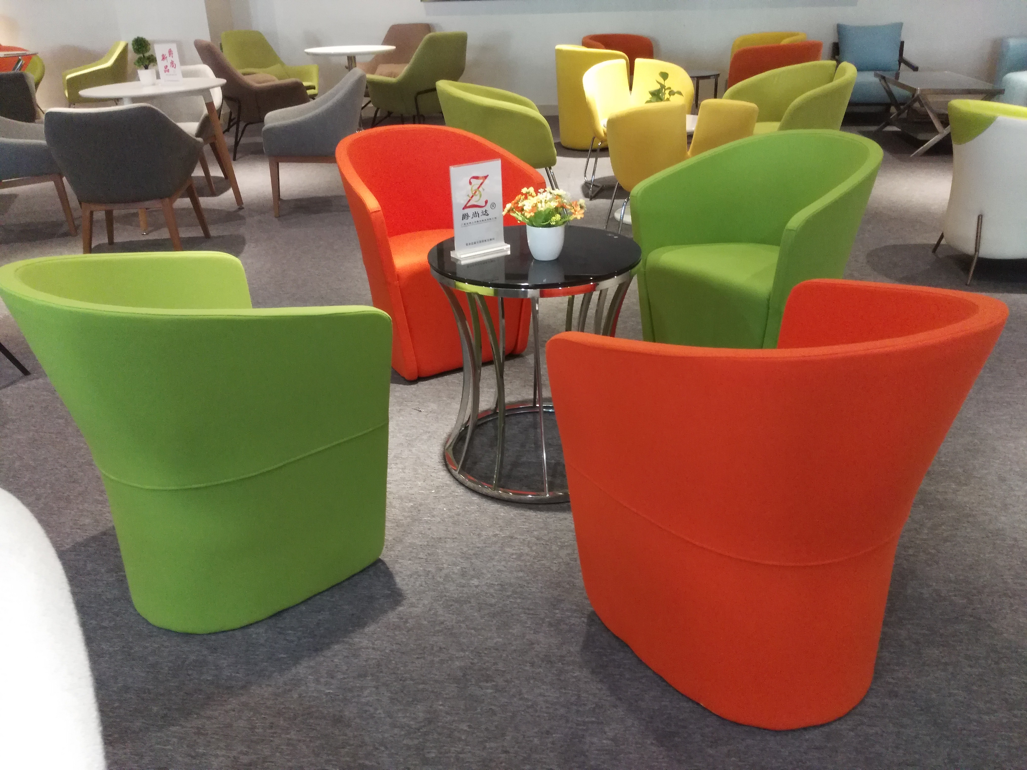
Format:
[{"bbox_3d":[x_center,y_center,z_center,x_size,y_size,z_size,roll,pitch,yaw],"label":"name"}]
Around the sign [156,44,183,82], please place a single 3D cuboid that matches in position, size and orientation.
[{"bbox_3d":[-1.942,-1.805,4.683,0.118,0.215,0.050,-10,27,-17],"label":"sign"}]

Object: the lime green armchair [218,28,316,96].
[{"bbox_3d":[-2.382,-2.940,8.046,0.740,0.880,0.760,-24,33,-39],"label":"lime green armchair"}]

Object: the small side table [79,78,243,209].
[{"bbox_3d":[-2.070,-1.384,4.953,0.805,0.745,0.805,-2,26,0],"label":"small side table"}]

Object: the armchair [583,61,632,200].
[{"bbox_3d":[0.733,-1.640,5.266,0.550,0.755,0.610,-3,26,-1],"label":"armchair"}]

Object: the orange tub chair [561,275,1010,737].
[{"bbox_3d":[0.486,0.168,1.520,0.630,0.760,0.600,-13,28,-23],"label":"orange tub chair"}]

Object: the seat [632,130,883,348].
[{"bbox_3d":[0.826,-0.404,2.710,0.600,0.760,0.630,-18,30,-31],"label":"seat"}]

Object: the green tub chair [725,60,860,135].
[{"bbox_3d":[1.690,-1.572,5.118,0.630,0.770,0.670,-13,28,-23],"label":"green tub chair"}]

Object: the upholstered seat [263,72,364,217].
[{"bbox_3d":[-1.181,-1.499,5.126,0.610,0.775,0.620,-4,25,-5],"label":"upholstered seat"}]

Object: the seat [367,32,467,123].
[{"bbox_3d":[-0.827,-2.470,6.959,0.710,0.860,0.670,21,34,38],"label":"seat"}]

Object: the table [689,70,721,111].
[{"bbox_3d":[1.401,-2.285,6.832,0.560,0.500,0.560,-2,26,0],"label":"table"}]

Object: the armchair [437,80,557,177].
[{"bbox_3d":[-0.045,-1.288,4.601,0.670,0.755,0.630,0,26,4],"label":"armchair"}]

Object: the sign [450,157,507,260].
[{"bbox_3d":[-0.085,-0.435,2.066,0.150,0.222,0.046,-16,29,-28],"label":"sign"}]

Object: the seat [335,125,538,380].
[{"bbox_3d":[-0.286,-0.480,2.885,0.624,0.752,0.574,-15,28,-26],"label":"seat"}]

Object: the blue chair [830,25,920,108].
[{"bbox_3d":[3.050,-2.631,7.092,0.640,0.790,0.730,2,26,9],"label":"blue chair"}]

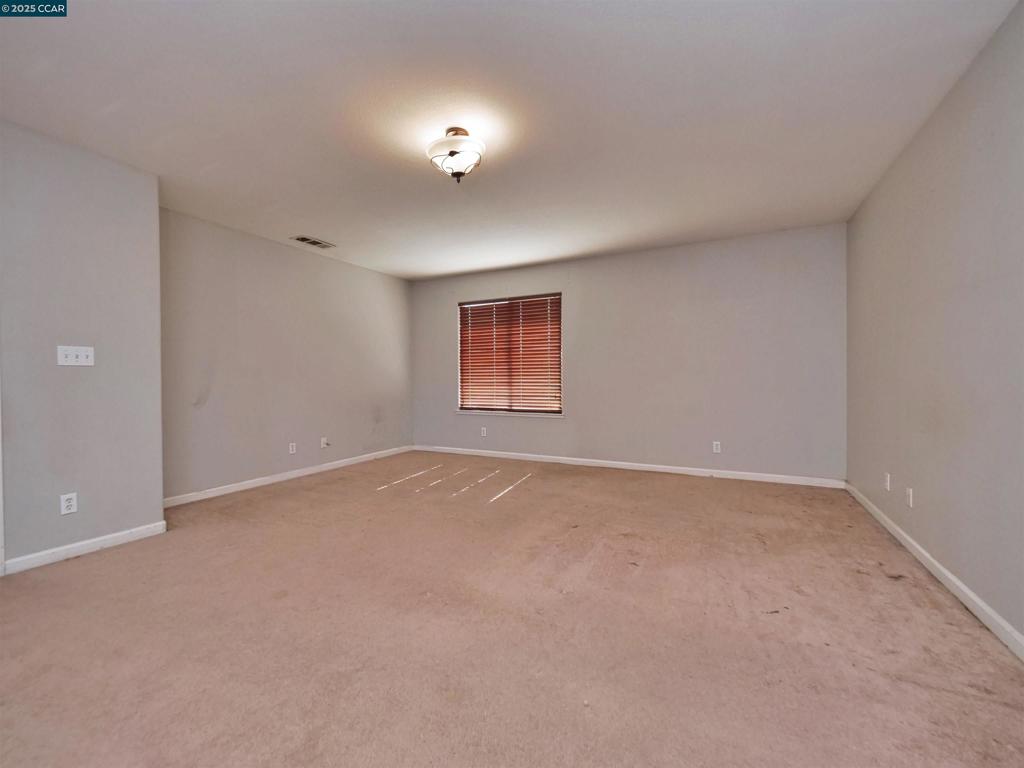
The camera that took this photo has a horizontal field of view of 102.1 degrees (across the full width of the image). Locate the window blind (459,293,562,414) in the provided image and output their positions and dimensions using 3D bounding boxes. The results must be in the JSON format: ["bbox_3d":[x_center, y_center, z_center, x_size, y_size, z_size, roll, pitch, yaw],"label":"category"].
[{"bbox_3d":[-0.057,-0.373,5.370,1.500,1.460,0.060,0,1,26],"label":"window blind"}]

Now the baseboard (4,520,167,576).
[{"bbox_3d":[-2.598,0.999,2.576,0.015,0.075,0.730,0,1,27],"label":"baseboard"}]

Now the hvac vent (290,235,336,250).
[{"bbox_3d":[-2.058,-1.453,4.282,0.200,0.015,0.400,0,1,27],"label":"hvac vent"}]

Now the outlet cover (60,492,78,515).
[{"bbox_3d":[-2.650,0.718,2.481,0.010,0.115,0.071,0,1,27],"label":"outlet cover"}]

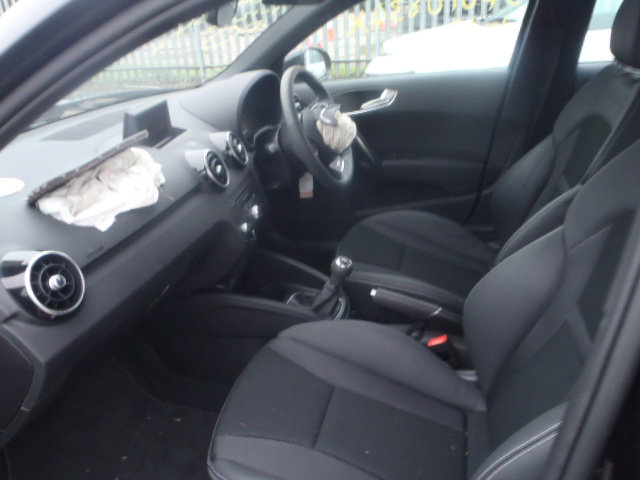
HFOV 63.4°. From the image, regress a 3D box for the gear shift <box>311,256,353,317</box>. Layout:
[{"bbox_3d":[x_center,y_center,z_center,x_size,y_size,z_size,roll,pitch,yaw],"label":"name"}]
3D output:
[{"bbox_3d":[0.030,0.110,1.257,0.110,0.160,0.080,2,23,15],"label":"gear shift"}]

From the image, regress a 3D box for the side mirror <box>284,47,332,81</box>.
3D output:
[{"bbox_3d":[-0.044,-0.642,1.902,0.125,0.135,0.200,6,24,23],"label":"side mirror"}]

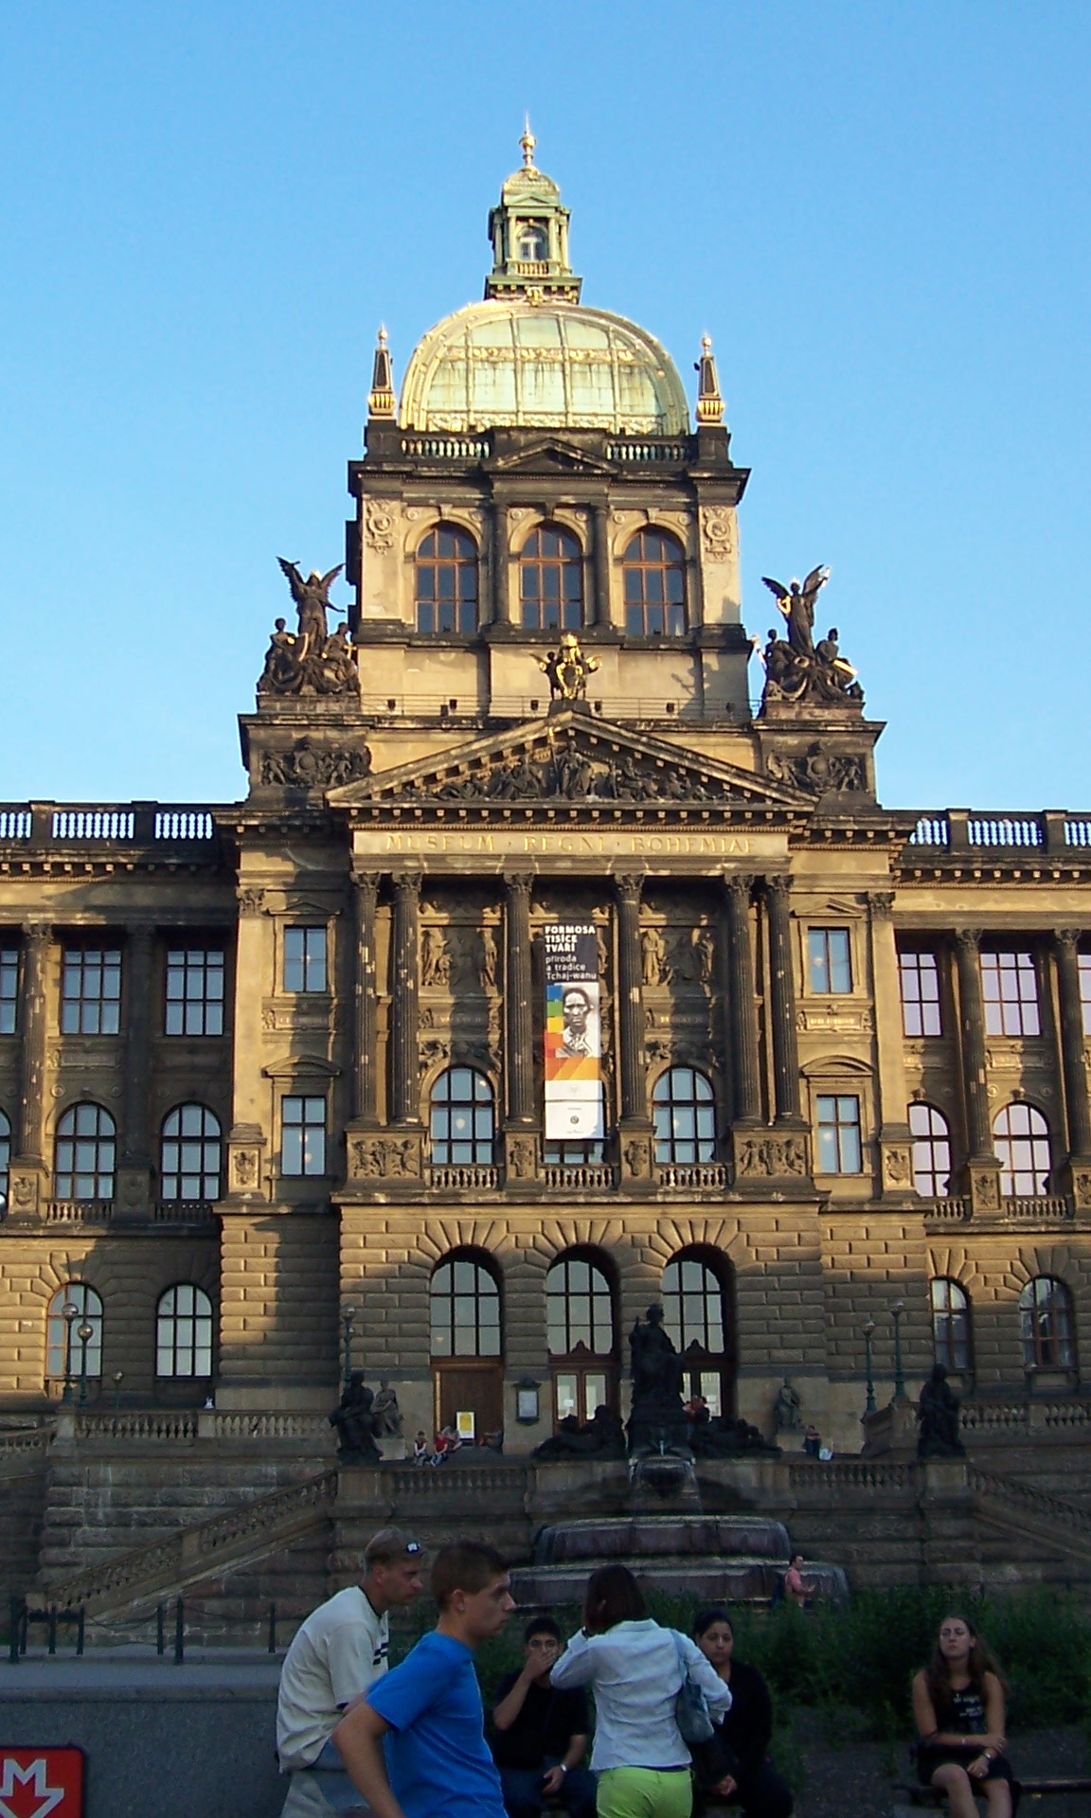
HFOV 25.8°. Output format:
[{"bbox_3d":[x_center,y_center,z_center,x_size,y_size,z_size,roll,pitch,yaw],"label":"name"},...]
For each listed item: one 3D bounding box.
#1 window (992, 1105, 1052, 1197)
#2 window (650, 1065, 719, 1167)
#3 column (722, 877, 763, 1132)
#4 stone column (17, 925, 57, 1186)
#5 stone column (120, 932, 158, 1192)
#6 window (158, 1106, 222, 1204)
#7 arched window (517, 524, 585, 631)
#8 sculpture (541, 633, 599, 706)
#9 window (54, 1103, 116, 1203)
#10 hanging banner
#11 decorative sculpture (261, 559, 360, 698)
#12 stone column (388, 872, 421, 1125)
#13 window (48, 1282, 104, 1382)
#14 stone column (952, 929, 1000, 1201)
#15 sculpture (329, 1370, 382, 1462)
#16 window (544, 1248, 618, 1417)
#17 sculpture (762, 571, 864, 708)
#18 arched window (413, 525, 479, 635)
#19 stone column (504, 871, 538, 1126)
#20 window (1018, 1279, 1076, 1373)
[{"bbox_3d":[18.907,9.537,94.142,2.284,3.782,0.350,0,-16,-4],"label":"window"},{"bbox_3d":[5.149,7.539,87.479,2.333,3.670,0.350,0,-16,-4],"label":"window"},{"bbox_3d":[7.230,3.259,85.965,1.150,9.350,1.150,0,-16,-4],"label":"column"},{"bbox_3d":[-19.430,5.460,90.993,1.215,10.351,1.200,0,-16,-4],"label":"stone column"},{"bbox_3d":[-15.408,5.599,90.246,1.200,10.300,1.200,0,-16,-4],"label":"stone column"},{"bbox_3d":[-13.656,9.373,91.809,2.376,3.836,0.350,0,-16,-4],"label":"window"},{"bbox_3d":[0.199,-13.982,100.058,2.698,4.822,0.400,0,-16,-4],"label":"arched window"},{"bbox_3d":[0.908,-8.908,88.859,2.300,2.850,0.900,0,-16,-4],"label":"sculpture"},{"bbox_3d":[-18.167,9.640,94.242,2.390,4.117,0.350,0,-15,-4],"label":"window"},{"bbox_3d":[1.066,4.431,86.345,2.150,8.050,0.120,0,-16,-4],"label":"hanging banner"},{"bbox_3d":[-8.961,-10.801,91.662,3.650,4.700,2.800,0,-15,-4],"label":"decorative sculpture"},{"bbox_3d":[-4.971,3.138,83.949,1.050,8.900,1.050,0,-15,-4],"label":"stone column"},{"bbox_3d":[-17.064,15.379,86.549,1.790,3.630,0.400,0,-15,-4],"label":"window"},{"bbox_3d":[16.626,6.110,92.202,1.100,10.600,1.100,0,-15,-4],"label":"stone column"},{"bbox_3d":[-4.955,13.208,61.990,1.376,2.368,1.400,0,-16,-4],"label":"sculpture"},{"bbox_3d":[1.284,15.043,83.135,2.600,6.300,0.450,0,-16,-4],"label":"window"},{"bbox_3d":[10.547,-10.901,96.108,4.000,6.100,2.700,0,-15,-4],"label":"sculpture"},{"bbox_3d":[-4.051,-13.610,98.461,2.600,4.950,0.400,0,-16,-4],"label":"arched window"},{"bbox_3d":[-0.855,3.177,85.891,1.115,9.413,1.120,0,-16,-4],"label":"stone column"},{"bbox_3d":[19.687,16.233,93.246,2.193,3.667,0.350,0,-15,-4],"label":"window"}]

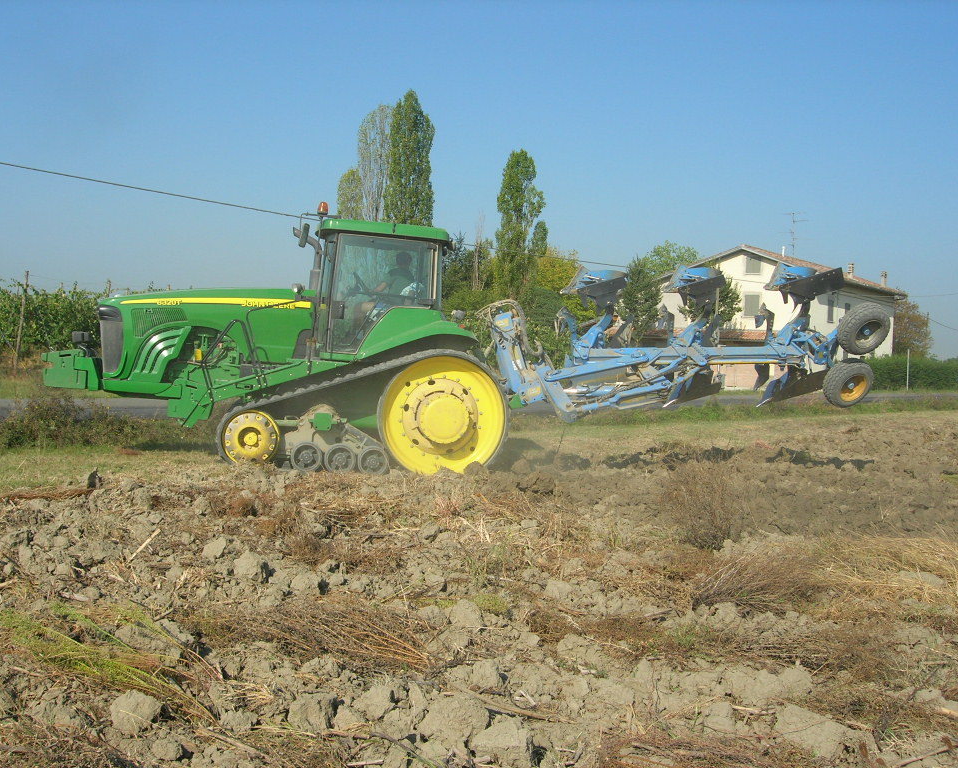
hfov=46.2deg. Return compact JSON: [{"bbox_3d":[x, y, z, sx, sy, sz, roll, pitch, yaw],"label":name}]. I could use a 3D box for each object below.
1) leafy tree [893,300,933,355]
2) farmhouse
[{"bbox_3d":[34.000,-3.600,90.000,5.600,7.200,5.600,0,1,0],"label":"leafy tree"},{"bbox_3d":[20.994,-4.229,76.887,11.800,8.900,18.300,1,1,32],"label":"farmhouse"}]

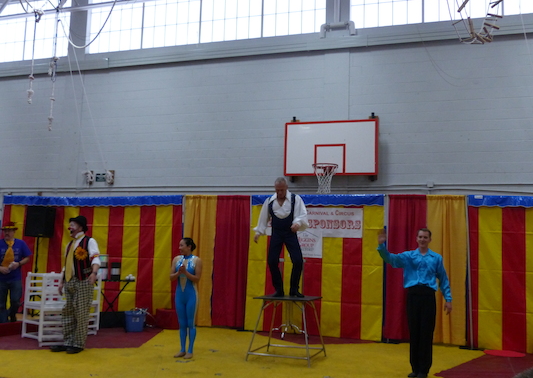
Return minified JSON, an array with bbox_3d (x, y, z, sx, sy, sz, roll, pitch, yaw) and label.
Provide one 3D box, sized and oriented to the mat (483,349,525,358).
[{"bbox_3d":[3.625,2.490,8.895,0.600,0.025,0.600,-1,-7,20],"label":"mat"}]

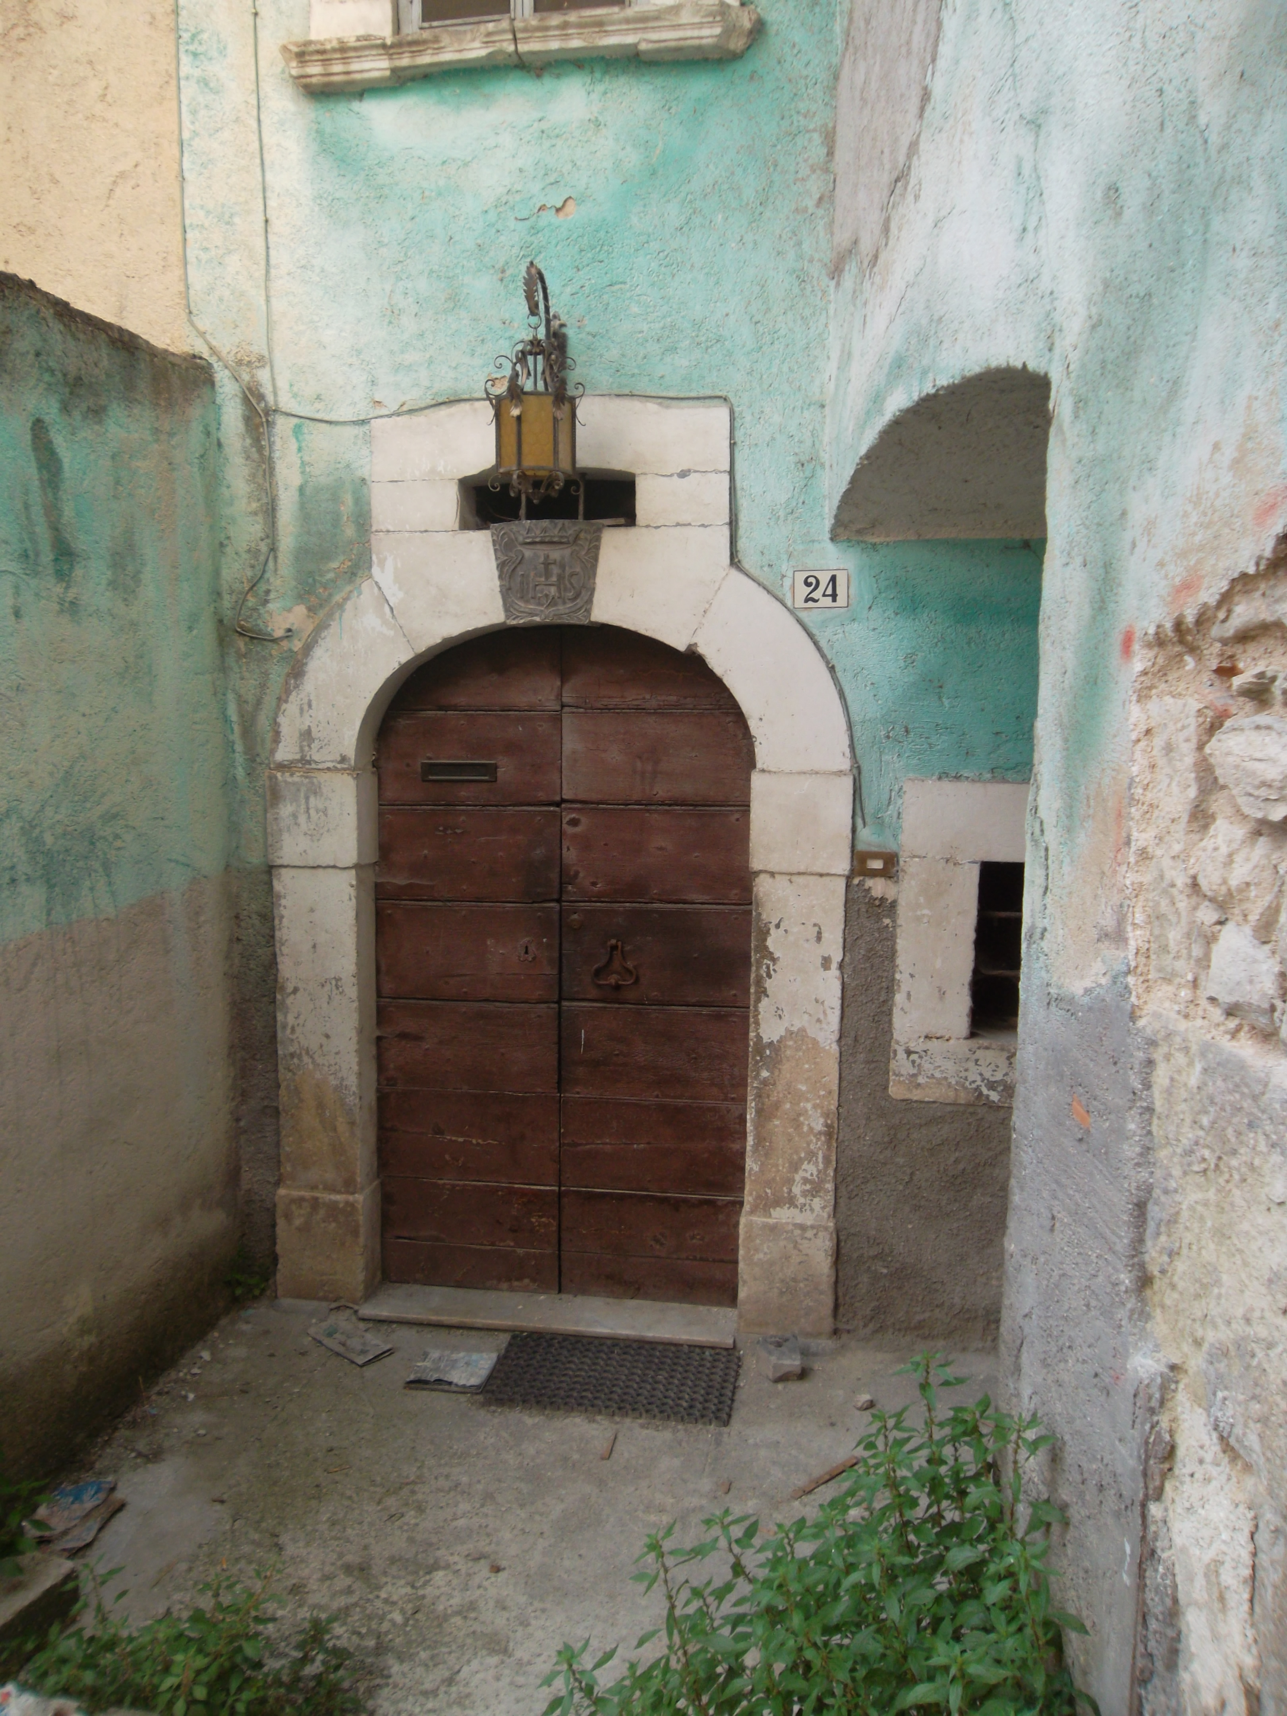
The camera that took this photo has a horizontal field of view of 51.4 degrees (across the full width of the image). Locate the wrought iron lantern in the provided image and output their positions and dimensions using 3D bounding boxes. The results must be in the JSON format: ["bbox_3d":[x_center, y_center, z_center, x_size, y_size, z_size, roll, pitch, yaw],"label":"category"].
[{"bbox_3d":[-0.262,-1.202,3.475,0.256,0.611,0.404,1,4,8],"label":"wrought iron lantern"}]

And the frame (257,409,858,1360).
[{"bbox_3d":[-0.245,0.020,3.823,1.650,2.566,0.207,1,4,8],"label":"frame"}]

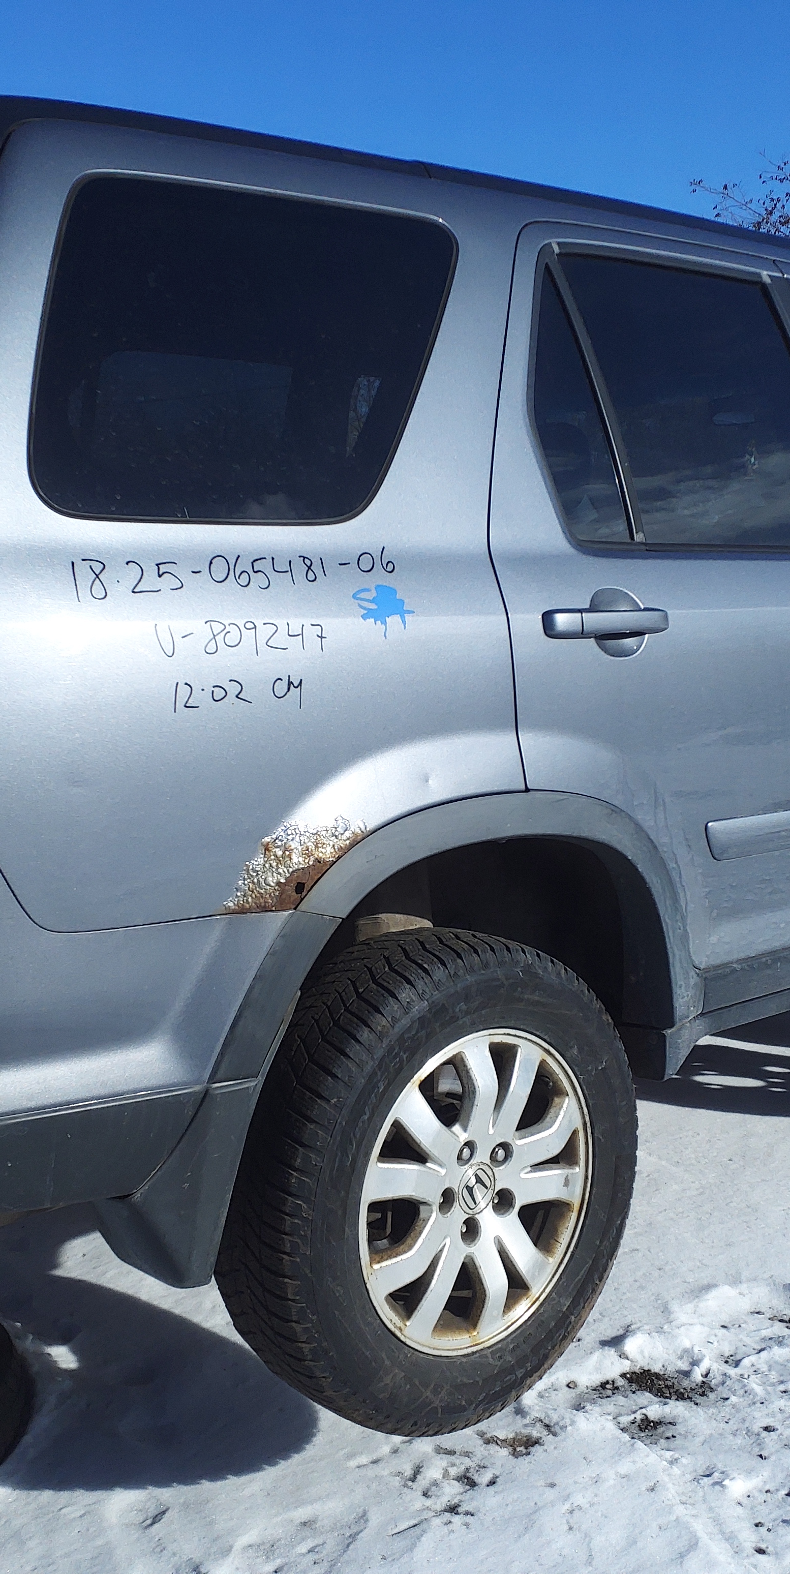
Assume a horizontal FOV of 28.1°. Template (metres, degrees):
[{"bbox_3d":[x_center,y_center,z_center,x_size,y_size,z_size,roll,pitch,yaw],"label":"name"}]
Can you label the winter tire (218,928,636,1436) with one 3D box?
[{"bbox_3d":[0.058,0.543,2.210,0.685,0.685,0.220,-7,8,-41],"label":"winter tire"}]

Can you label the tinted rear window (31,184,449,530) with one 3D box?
[{"bbox_3d":[-0.157,-0.523,1.937,0.700,0.415,0.050,-8,-4,-40],"label":"tinted rear window"}]

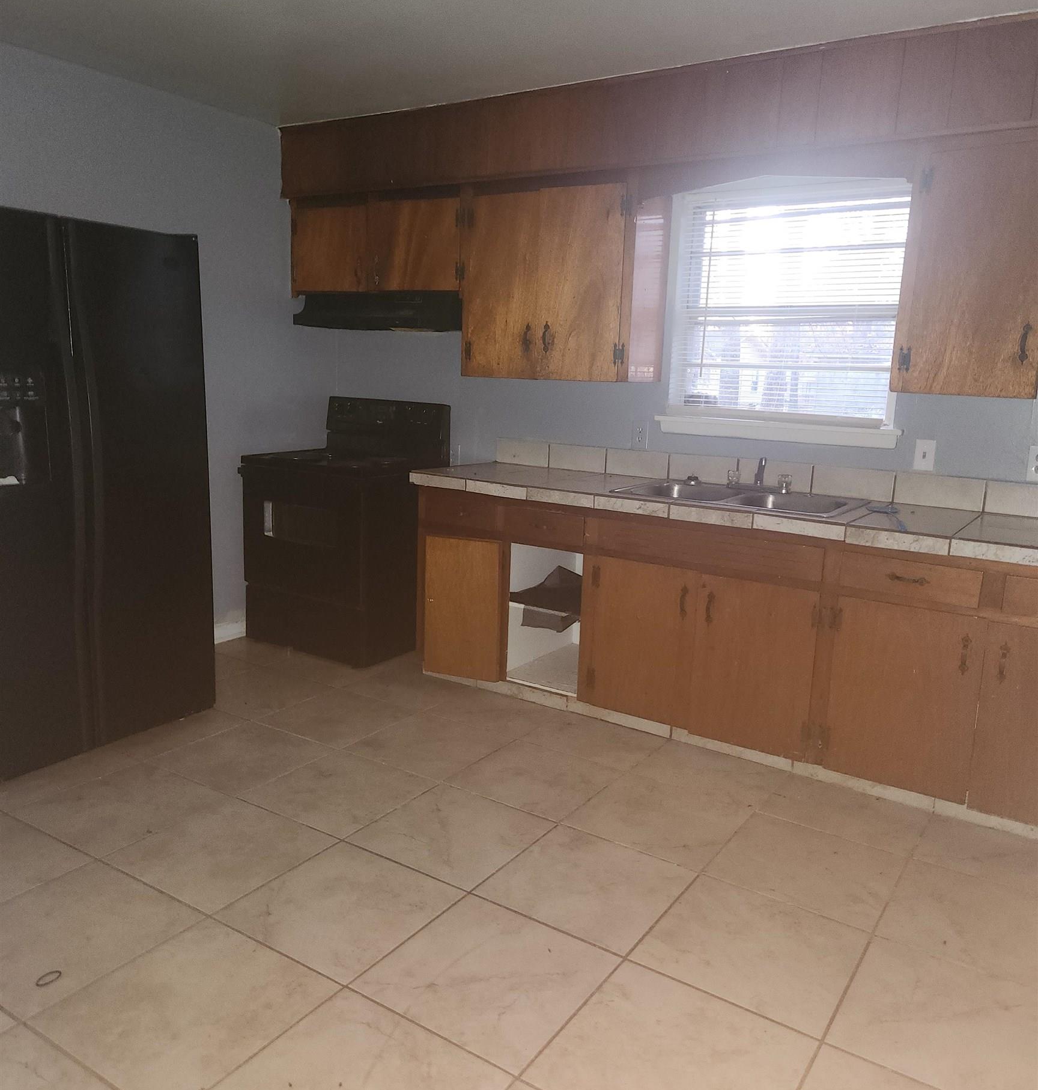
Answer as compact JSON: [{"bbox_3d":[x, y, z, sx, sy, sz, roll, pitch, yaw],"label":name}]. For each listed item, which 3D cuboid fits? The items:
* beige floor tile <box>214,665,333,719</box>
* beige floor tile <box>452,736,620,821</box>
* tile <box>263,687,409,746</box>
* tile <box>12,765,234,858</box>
[{"bbox_3d":[-1.076,0.608,3.787,0.447,0.010,0.447,9,13,33],"label":"beige floor tile"},{"bbox_3d":[0.055,0.781,3.058,0.447,0.010,0.447,9,13,33],"label":"beige floor tile"},{"bbox_3d":[-0.699,0.666,3.544,0.447,0.010,0.447,9,13,33],"label":"tile"},{"bbox_3d":[-1.224,0.813,2.870,0.459,0.010,0.459,9,13,33],"label":"tile"}]

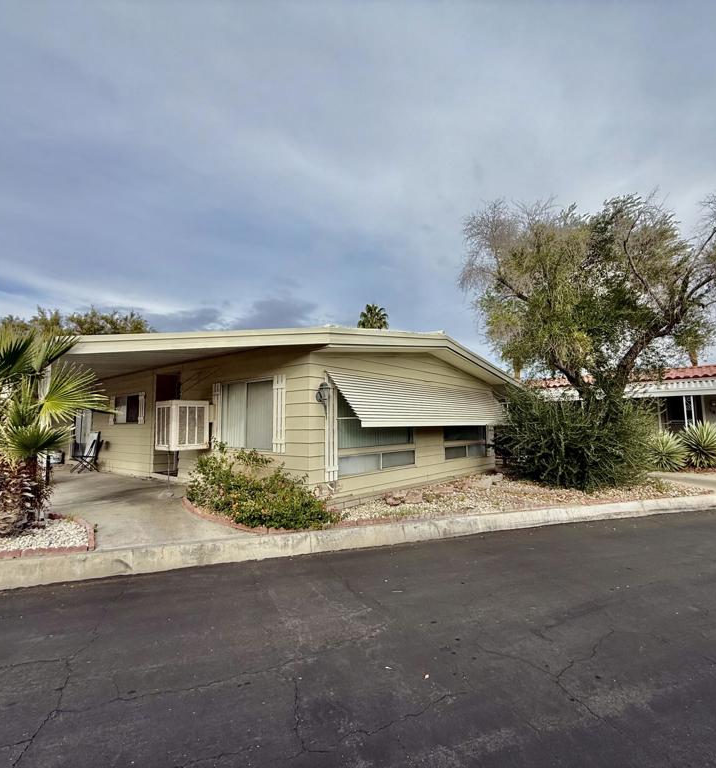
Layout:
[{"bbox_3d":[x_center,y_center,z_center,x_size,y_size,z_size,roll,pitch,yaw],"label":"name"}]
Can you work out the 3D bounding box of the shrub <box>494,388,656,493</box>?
[{"bbox_3d":[5.176,1.235,10.080,3.461,2.249,2.942,-3,-6,27],"label":"shrub"}]

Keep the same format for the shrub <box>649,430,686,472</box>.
[{"bbox_3d":[9.373,2.021,12.644,1.105,1.196,1.105,-4,-7,36],"label":"shrub"}]

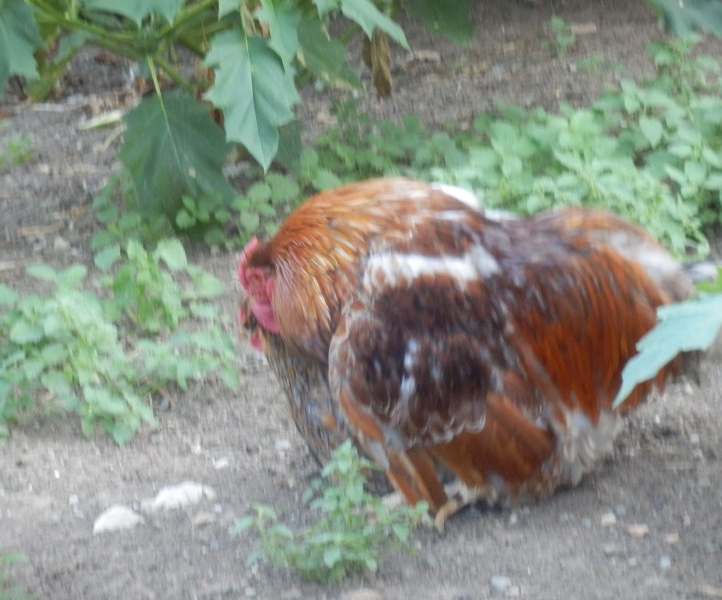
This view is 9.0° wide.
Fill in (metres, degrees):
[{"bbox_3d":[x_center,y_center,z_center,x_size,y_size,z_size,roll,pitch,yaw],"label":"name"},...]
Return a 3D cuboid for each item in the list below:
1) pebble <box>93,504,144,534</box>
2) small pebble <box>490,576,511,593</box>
[{"bbox_3d":[-0.224,0.203,4.230,0.046,0.022,0.034,0,18,0],"label":"pebble"},{"bbox_3d":[0.124,0.254,4.080,0.019,0.012,0.017,0,18,0],"label":"small pebble"}]

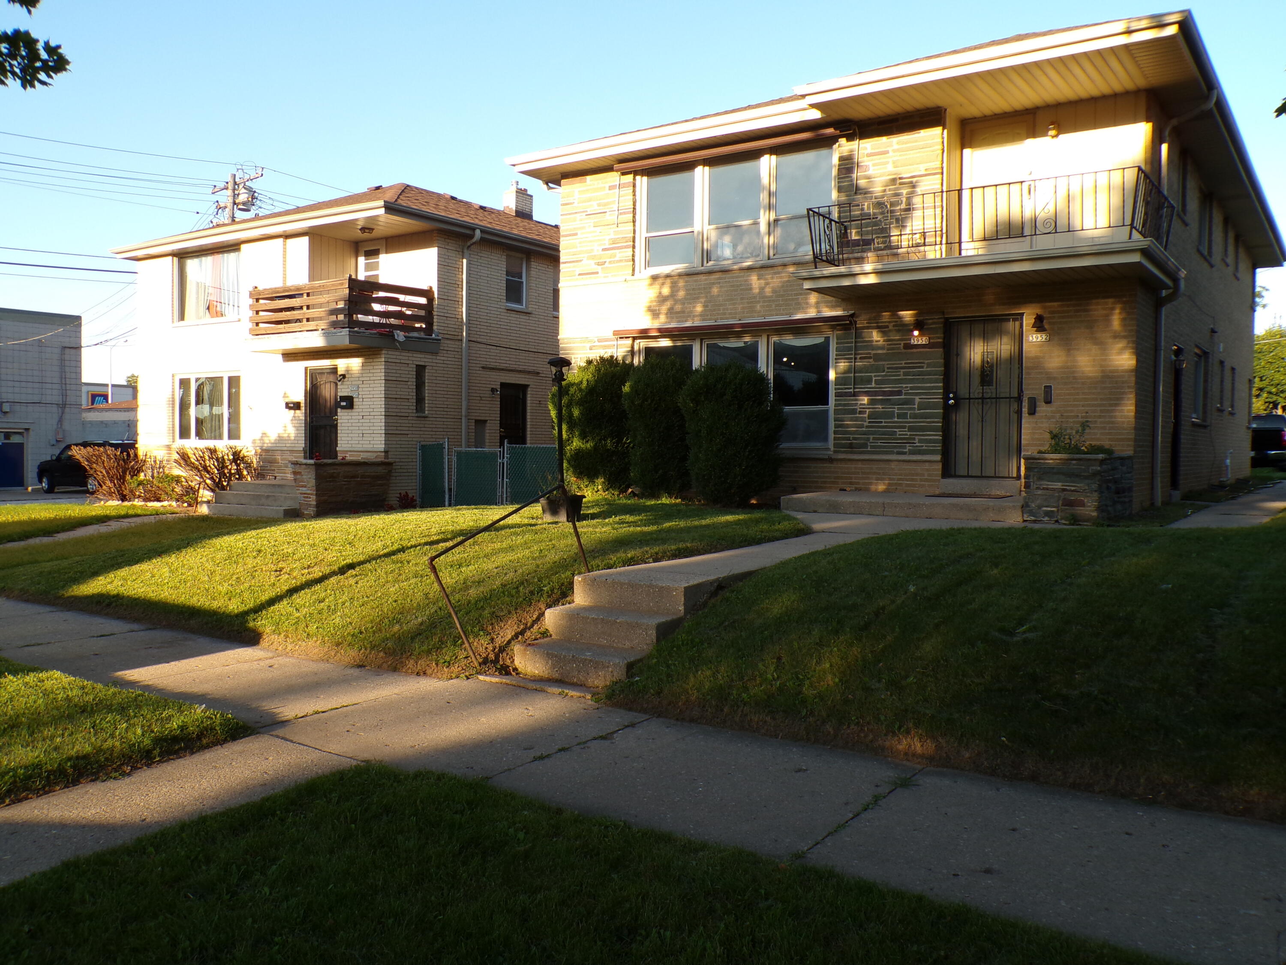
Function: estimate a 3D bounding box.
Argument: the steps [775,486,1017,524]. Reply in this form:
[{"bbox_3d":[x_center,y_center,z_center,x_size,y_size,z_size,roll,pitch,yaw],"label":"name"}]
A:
[{"bbox_3d":[3.382,0.276,12.699,2.890,0.200,1.800,2,3,35],"label":"steps"}]

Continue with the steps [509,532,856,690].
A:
[{"bbox_3d":[0.490,0.866,7.621,0.930,0.560,3.470,2,3,35],"label":"steps"}]

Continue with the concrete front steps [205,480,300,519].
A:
[{"bbox_3d":[-6.780,0.294,19.623,2.450,0.550,1.900,2,3,35],"label":"concrete front steps"}]

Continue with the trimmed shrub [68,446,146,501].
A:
[{"bbox_3d":[-12.057,-0.203,23.400,1.400,1.260,1.300,2,3,35],"label":"trimmed shrub"}]

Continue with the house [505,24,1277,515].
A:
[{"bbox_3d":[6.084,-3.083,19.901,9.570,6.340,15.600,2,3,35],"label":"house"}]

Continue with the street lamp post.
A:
[{"bbox_3d":[-0.974,-0.540,12.300,0.280,1.901,0.280,2,3,35],"label":"street lamp post"}]

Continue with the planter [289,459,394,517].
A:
[{"bbox_3d":[-5.550,0.069,19.164,0.820,0.980,1.760,2,3,35],"label":"planter"}]

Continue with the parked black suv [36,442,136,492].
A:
[{"bbox_3d":[-20.000,-0.520,38.200,5.000,1.900,2.000,2,3,35],"label":"parked black suv"}]

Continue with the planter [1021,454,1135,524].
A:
[{"bbox_3d":[4.897,0.053,11.641,0.850,0.740,1.800,2,3,35],"label":"planter"}]

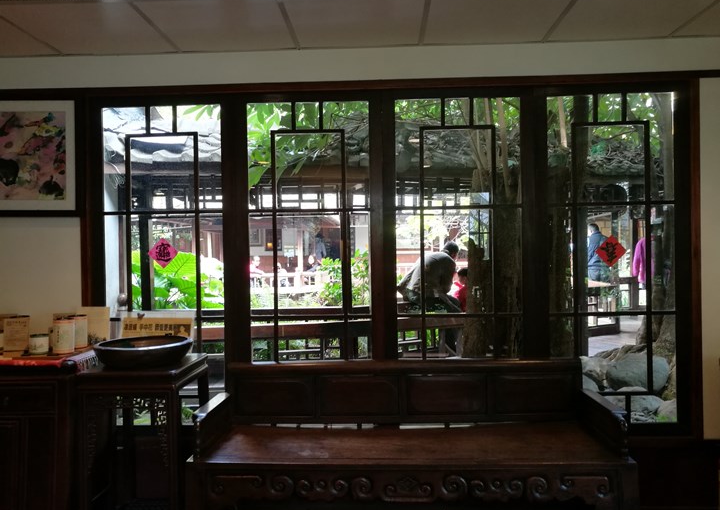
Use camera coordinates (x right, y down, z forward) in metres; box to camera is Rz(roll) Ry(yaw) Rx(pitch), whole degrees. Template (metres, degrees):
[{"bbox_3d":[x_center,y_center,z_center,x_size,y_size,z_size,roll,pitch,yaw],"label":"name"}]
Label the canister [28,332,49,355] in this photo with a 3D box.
[{"bbox_3d":[-1.428,0.395,2.501,0.077,0.083,0.077,-1,0,-12],"label":"canister"}]

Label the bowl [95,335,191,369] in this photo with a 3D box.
[{"bbox_3d":[-0.975,0.443,2.550,0.421,0.090,0.421,-1,0,0],"label":"bowl"}]

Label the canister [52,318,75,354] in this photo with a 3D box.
[{"bbox_3d":[-1.318,0.360,2.501,0.086,0.149,0.086,-1,0,-10],"label":"canister"}]

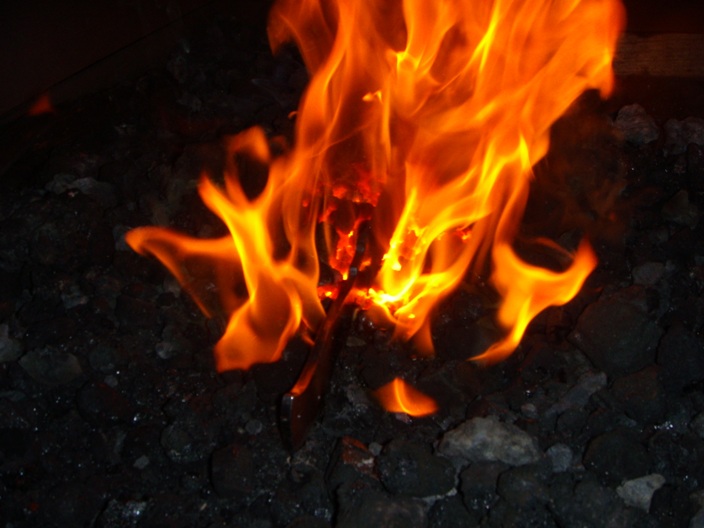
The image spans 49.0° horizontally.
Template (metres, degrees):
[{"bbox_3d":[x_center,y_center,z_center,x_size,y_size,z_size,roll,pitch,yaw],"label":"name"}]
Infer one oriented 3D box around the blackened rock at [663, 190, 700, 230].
[{"bbox_3d":[0.446,-0.074,1.047,0.051,0.041,0.051,0,35,0],"label":"blackened rock"}]

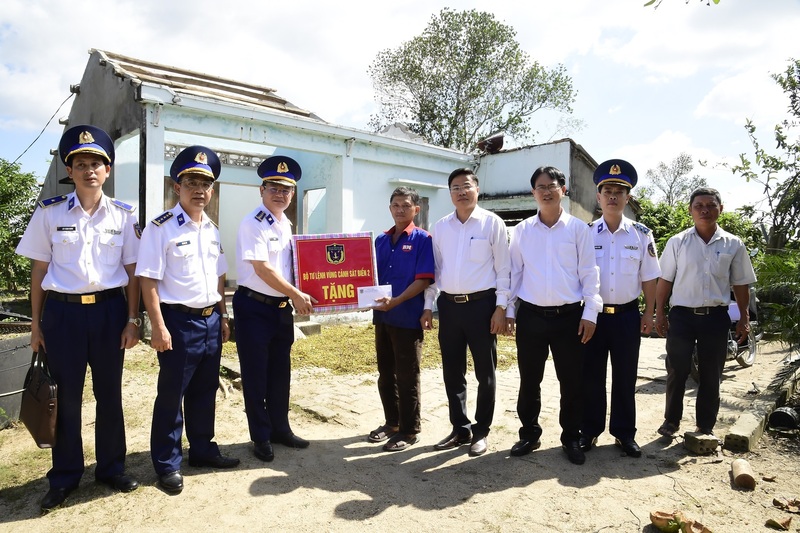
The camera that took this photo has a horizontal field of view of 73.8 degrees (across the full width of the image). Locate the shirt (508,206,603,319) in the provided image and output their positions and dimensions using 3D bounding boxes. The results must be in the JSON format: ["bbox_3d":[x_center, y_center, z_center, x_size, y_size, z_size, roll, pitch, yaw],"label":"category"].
[{"bbox_3d":[0.901,0.000,3.130,0.530,0.660,0.290,1,1,17],"label":"shirt"}]

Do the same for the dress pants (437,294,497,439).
[{"bbox_3d":[0.397,0.596,3.180,0.360,0.860,0.270,1,1,19],"label":"dress pants"}]

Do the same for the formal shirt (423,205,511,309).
[{"bbox_3d":[0.404,-0.060,3.190,0.500,0.620,0.280,1,1,19],"label":"formal shirt"}]

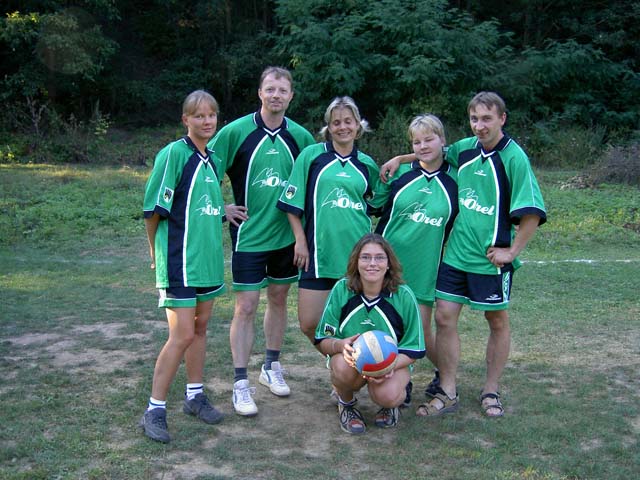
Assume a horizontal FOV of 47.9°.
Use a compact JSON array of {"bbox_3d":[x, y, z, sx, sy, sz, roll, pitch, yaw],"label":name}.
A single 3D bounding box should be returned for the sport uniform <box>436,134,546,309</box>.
[{"bbox_3d":[0.880,-0.095,3.700,0.570,0.880,0.340,3,6,25],"label":"sport uniform"}]

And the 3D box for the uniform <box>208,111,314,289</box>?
[{"bbox_3d":[-0.305,-0.220,3.830,0.620,0.920,0.300,-2,9,-14],"label":"uniform"}]

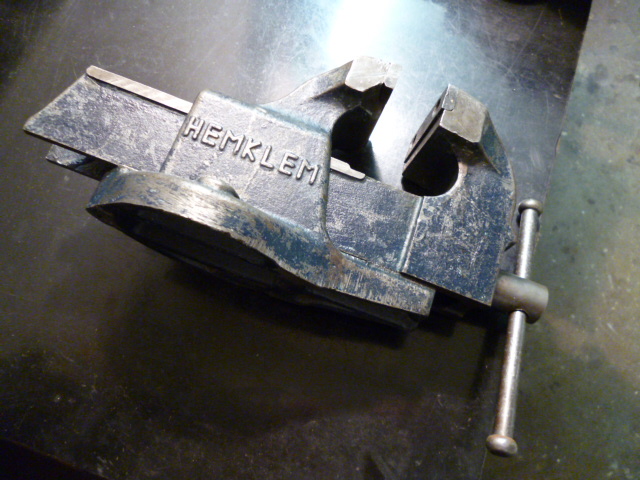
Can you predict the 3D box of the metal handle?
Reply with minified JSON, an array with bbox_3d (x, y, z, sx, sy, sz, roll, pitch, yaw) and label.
[{"bbox_3d":[0.138,0.050,0.360,0.019,0.019,0.194,21,60,-1],"label":"metal handle"}]

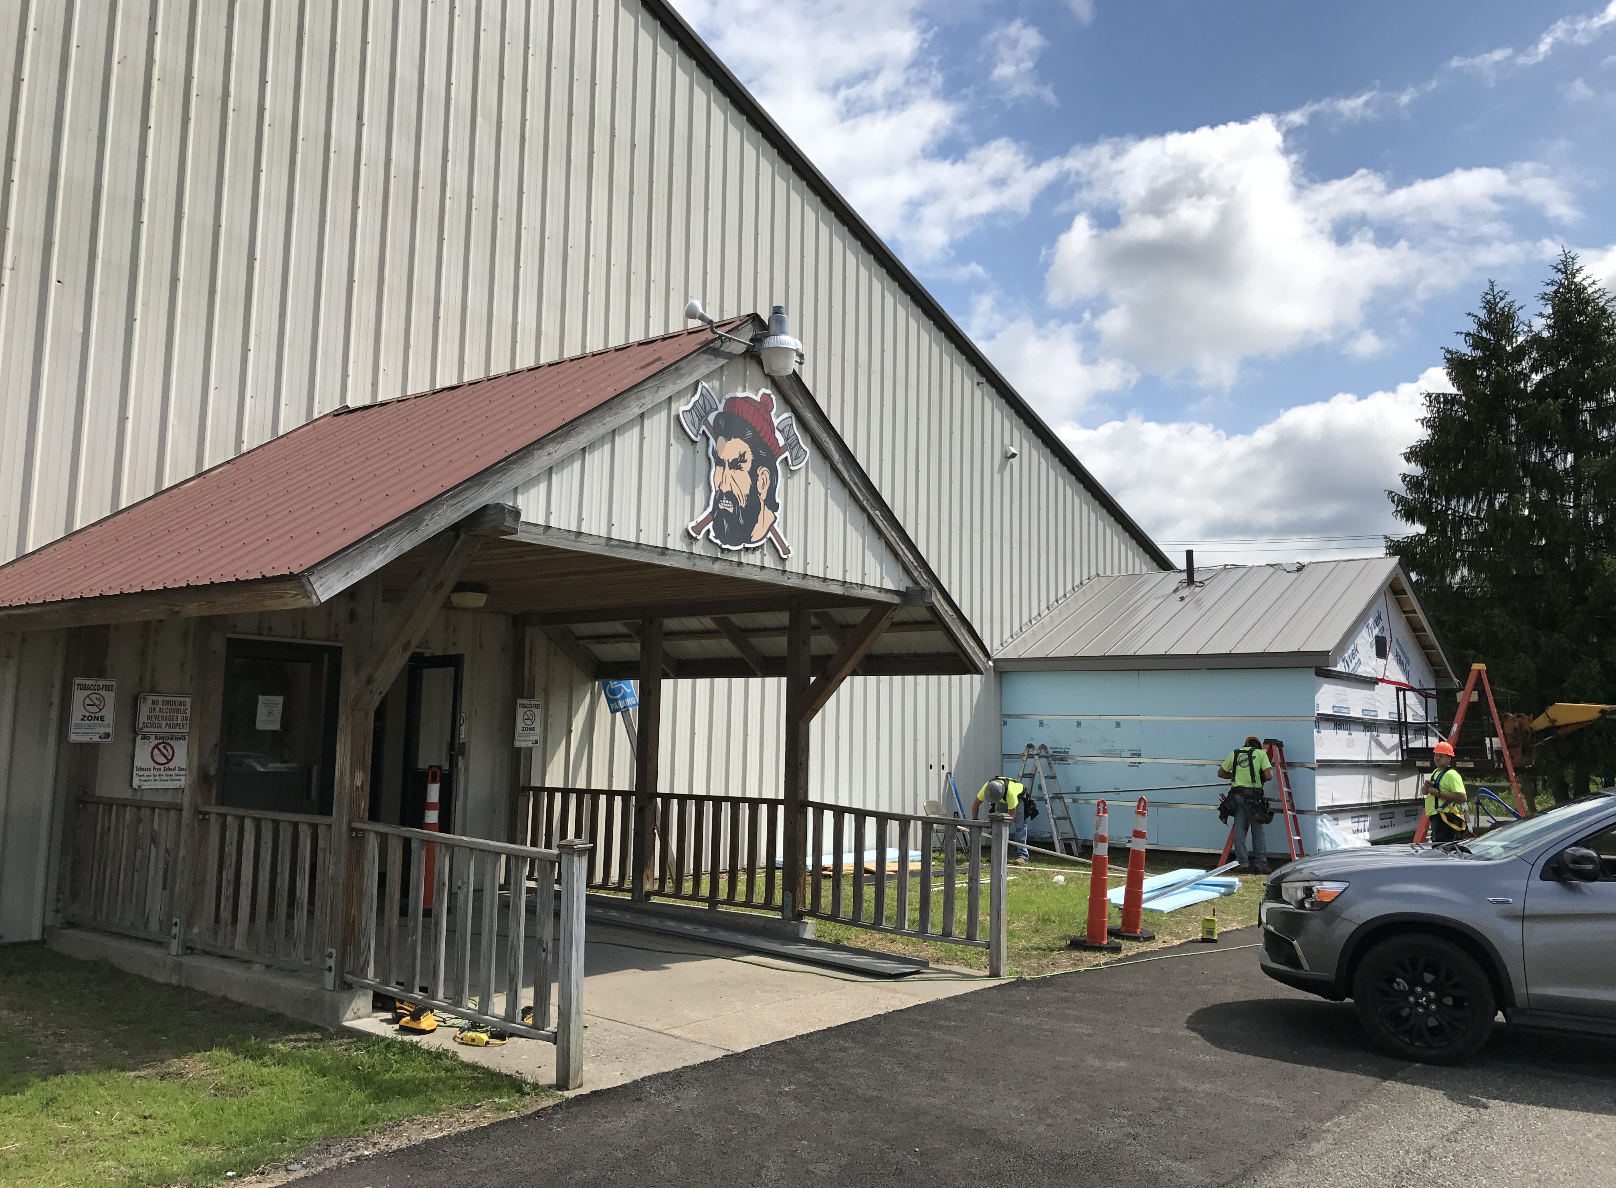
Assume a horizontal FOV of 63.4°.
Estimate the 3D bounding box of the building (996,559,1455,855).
[{"bbox_3d":[7.103,1.757,21.384,4.940,4.400,7.900,-4,-8,37],"label":"building"}]

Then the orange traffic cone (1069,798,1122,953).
[{"bbox_3d":[2.329,2.222,10.463,0.410,1.150,0.410,4,-6,0],"label":"orange traffic cone"}]

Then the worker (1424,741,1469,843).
[{"bbox_3d":[7.209,2.529,14.705,0.500,1.710,0.560,4,-7,-25],"label":"worker"}]

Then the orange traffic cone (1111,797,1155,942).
[{"bbox_3d":[2.766,2.284,10.963,0.400,1.150,0.400,6,-6,0],"label":"orange traffic cone"}]

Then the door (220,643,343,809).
[{"bbox_3d":[-4.230,1.476,10.437,0.080,2.130,0.950,-4,-8,37],"label":"door"}]

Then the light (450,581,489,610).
[{"bbox_3d":[-2.611,0.021,10.065,0.300,0.195,0.300,-4,-8,37],"label":"light"}]

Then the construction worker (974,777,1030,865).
[{"bbox_3d":[2.400,2.819,16.350,0.620,1.100,0.800,-4,-8,40],"label":"construction worker"}]

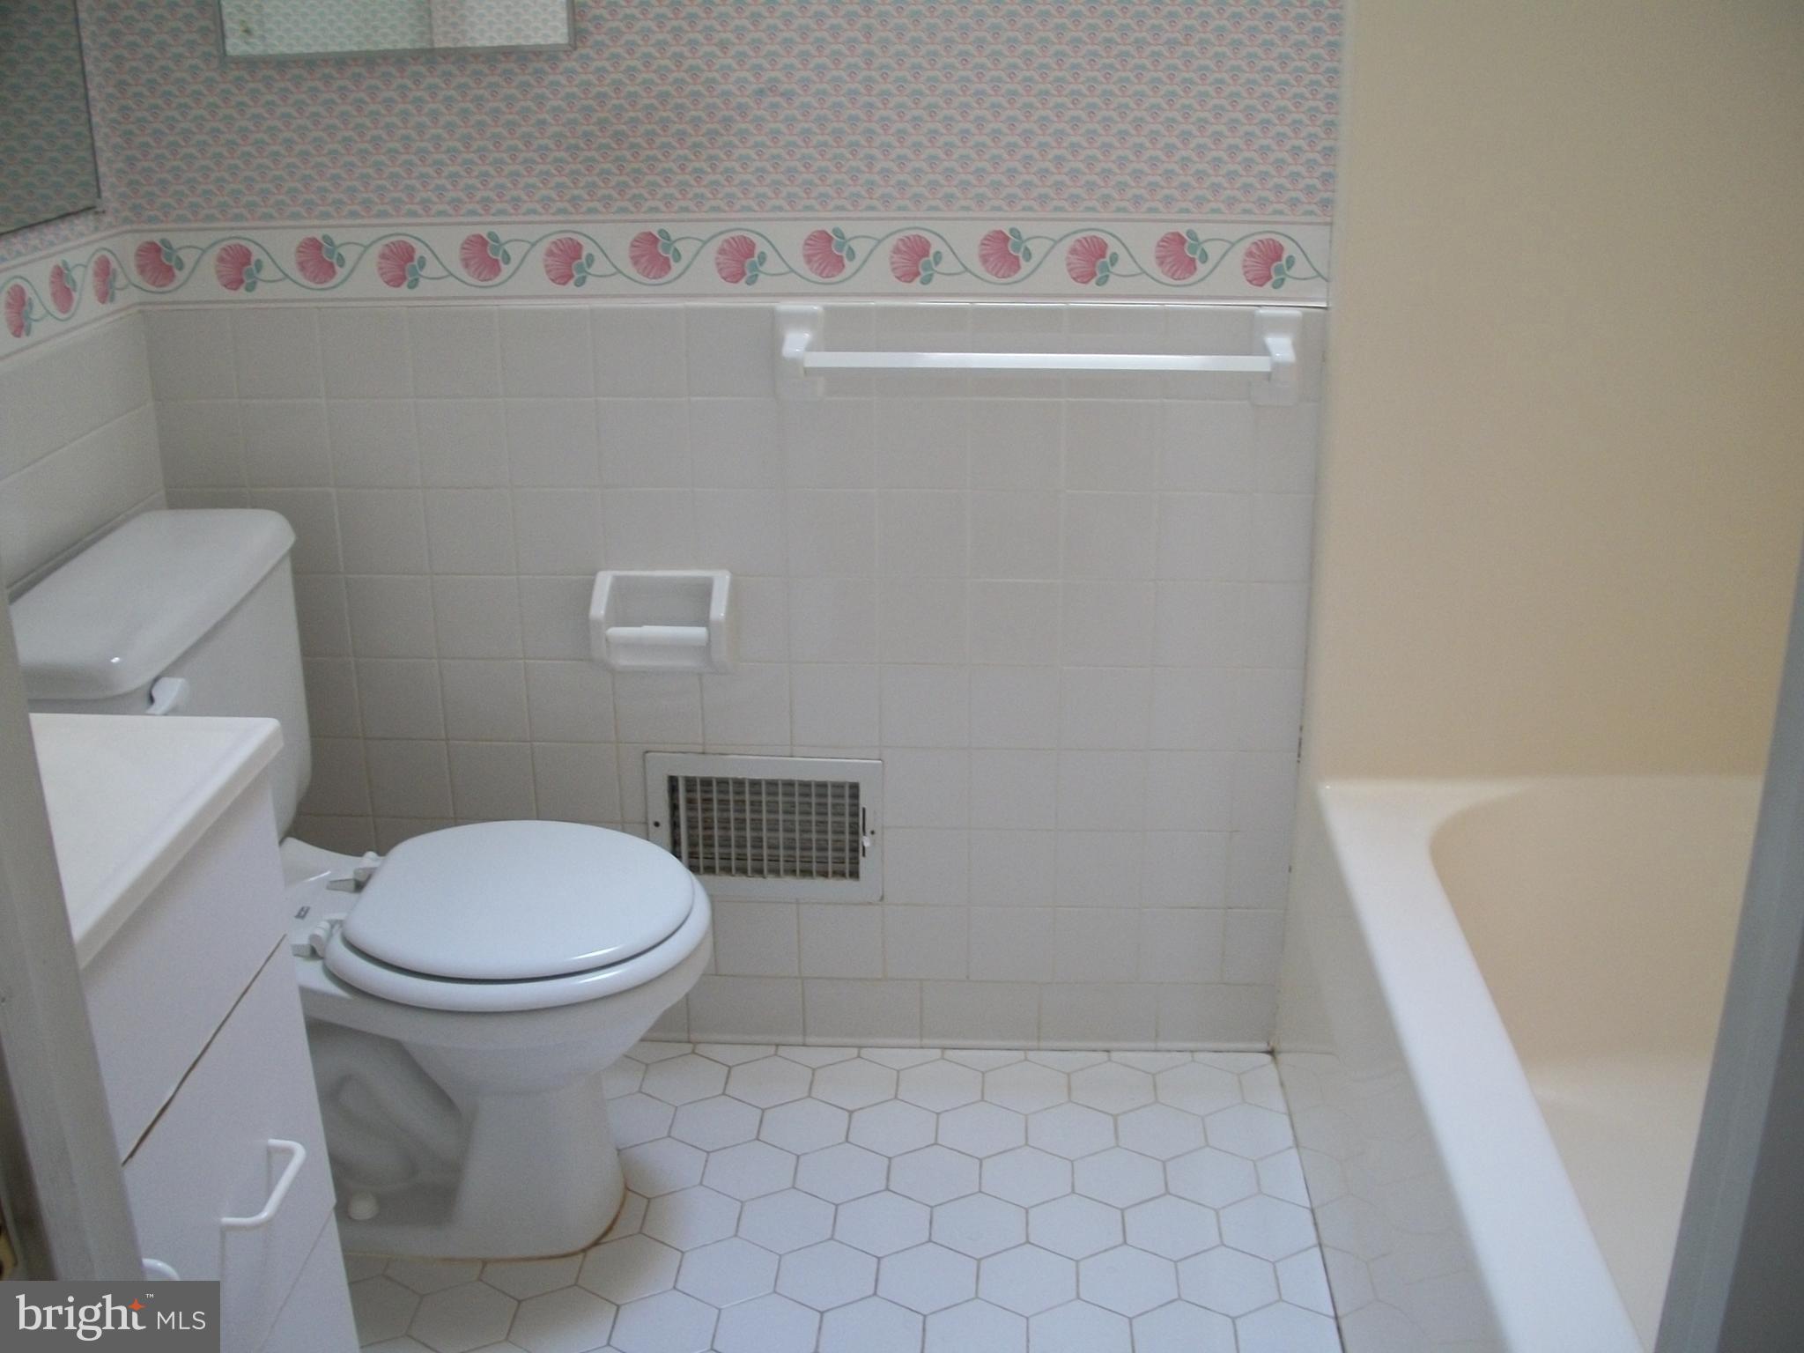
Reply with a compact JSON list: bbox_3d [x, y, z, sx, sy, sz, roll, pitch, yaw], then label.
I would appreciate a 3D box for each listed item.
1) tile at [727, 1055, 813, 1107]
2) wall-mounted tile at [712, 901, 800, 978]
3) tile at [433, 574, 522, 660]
[{"bbox_3d":[-0.169,0.522,2.331,0.108,0.009,0.125,0,21,3],"label":"tile"},{"bbox_3d":[-0.189,0.339,2.364,0.108,0.108,0.010,1,20,4],"label":"wall-mounted tile"},{"bbox_3d":[-0.518,-0.071,2.236,0.108,0.108,0.009,1,20,3],"label":"tile"}]

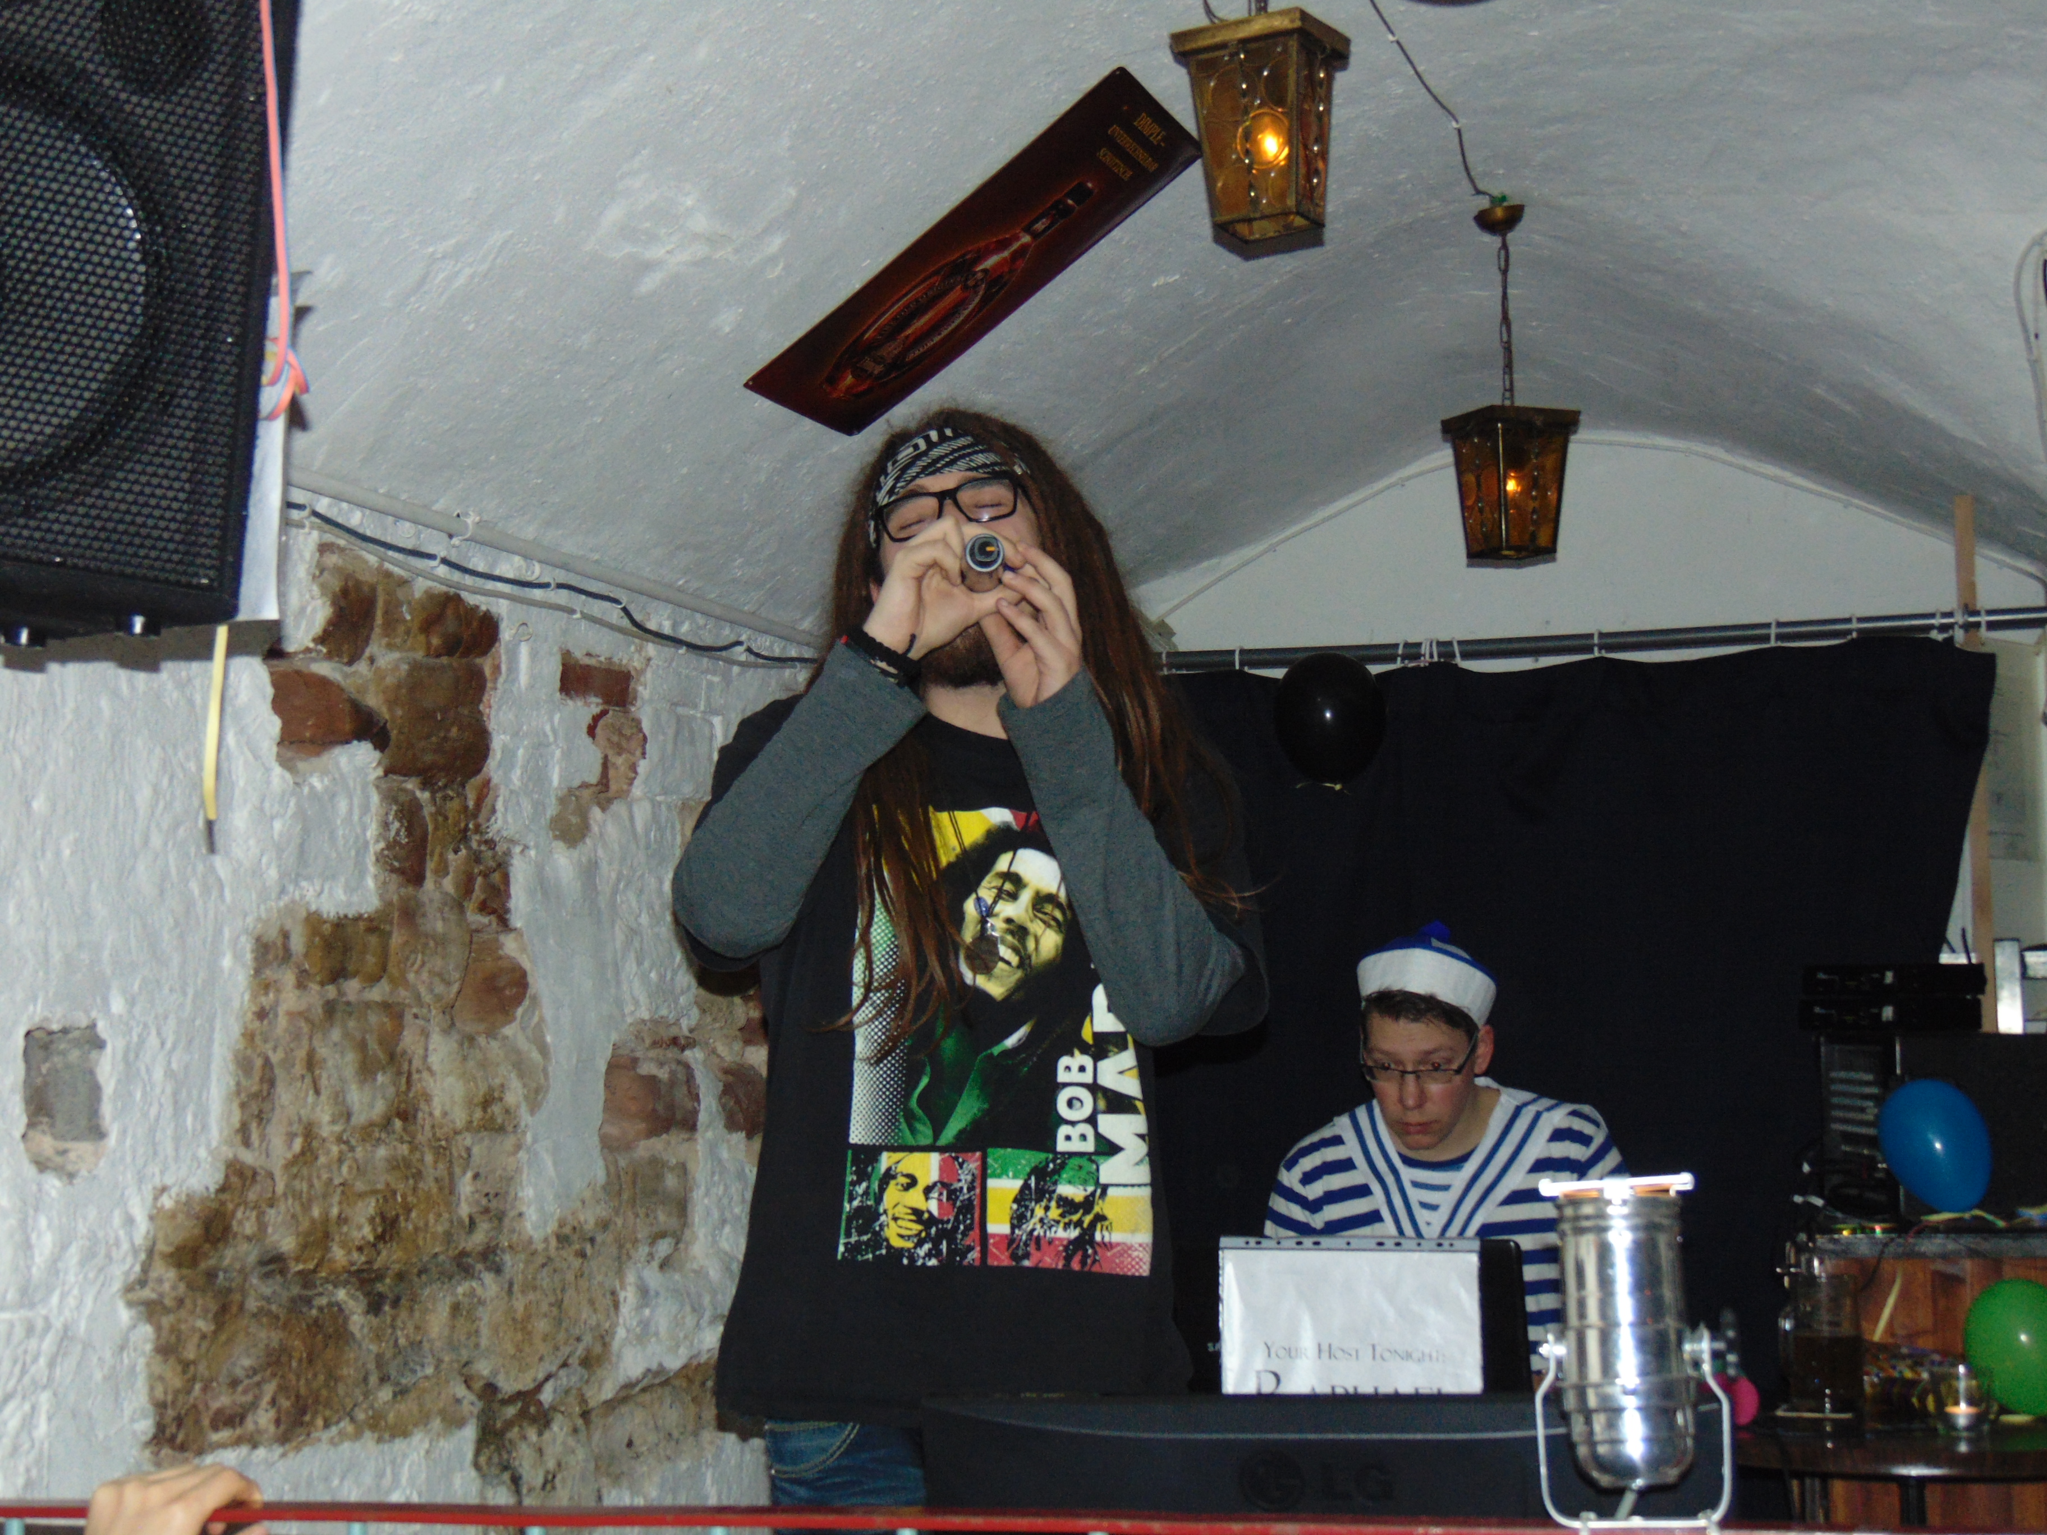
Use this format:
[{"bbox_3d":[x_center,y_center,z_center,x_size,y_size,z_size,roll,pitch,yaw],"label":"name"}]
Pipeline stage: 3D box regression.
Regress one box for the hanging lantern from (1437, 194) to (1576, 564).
[{"bbox_3d":[0.696,-0.561,5.104,0.140,0.516,0.140,1,-5,-26],"label":"hanging lantern"}]

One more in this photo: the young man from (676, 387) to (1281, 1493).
[{"bbox_3d":[-0.043,0.563,3.275,0.540,1.800,0.460,-1,-4,-12],"label":"young man"}]

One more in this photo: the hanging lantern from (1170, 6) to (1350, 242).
[{"bbox_3d":[0.253,-0.662,3.693,0.140,0.201,0.140,-4,-5,28],"label":"hanging lantern"}]

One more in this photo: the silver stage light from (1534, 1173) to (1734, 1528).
[{"bbox_3d":[0.341,0.325,1.980,0.108,0.194,0.090,-2,-4,5],"label":"silver stage light"}]

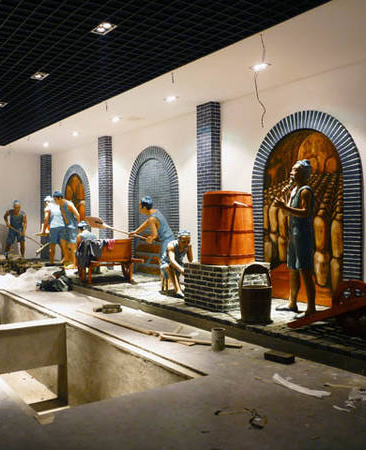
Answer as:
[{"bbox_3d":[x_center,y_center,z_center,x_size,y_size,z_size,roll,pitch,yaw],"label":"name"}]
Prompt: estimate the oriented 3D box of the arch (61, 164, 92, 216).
[{"bbox_3d":[-2.677,-0.263,12.098,0.120,2.420,1.786,0,0,-36],"label":"arch"}]

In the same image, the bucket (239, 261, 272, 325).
[{"bbox_3d":[0.760,0.700,5.024,0.310,0.580,0.310,0,0,11],"label":"bucket"}]

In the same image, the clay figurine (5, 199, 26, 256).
[{"bbox_3d":[-4.452,0.143,12.901,0.600,1.600,0.500,0,0,-31],"label":"clay figurine"}]

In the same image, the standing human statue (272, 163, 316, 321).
[{"bbox_3d":[1.257,0.117,5.471,0.500,1.740,0.480,0,0,-10],"label":"standing human statue"}]

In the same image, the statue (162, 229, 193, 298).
[{"bbox_3d":[-0.078,0.529,6.873,0.450,0.900,0.580,0,0,-31],"label":"statue"}]

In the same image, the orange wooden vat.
[{"bbox_3d":[0.561,0.039,5.980,0.670,0.860,0.670,0,0,0],"label":"orange wooden vat"}]

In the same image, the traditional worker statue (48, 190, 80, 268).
[{"bbox_3d":[-2.605,0.105,10.851,0.550,1.700,0.550,0,0,-30],"label":"traditional worker statue"}]

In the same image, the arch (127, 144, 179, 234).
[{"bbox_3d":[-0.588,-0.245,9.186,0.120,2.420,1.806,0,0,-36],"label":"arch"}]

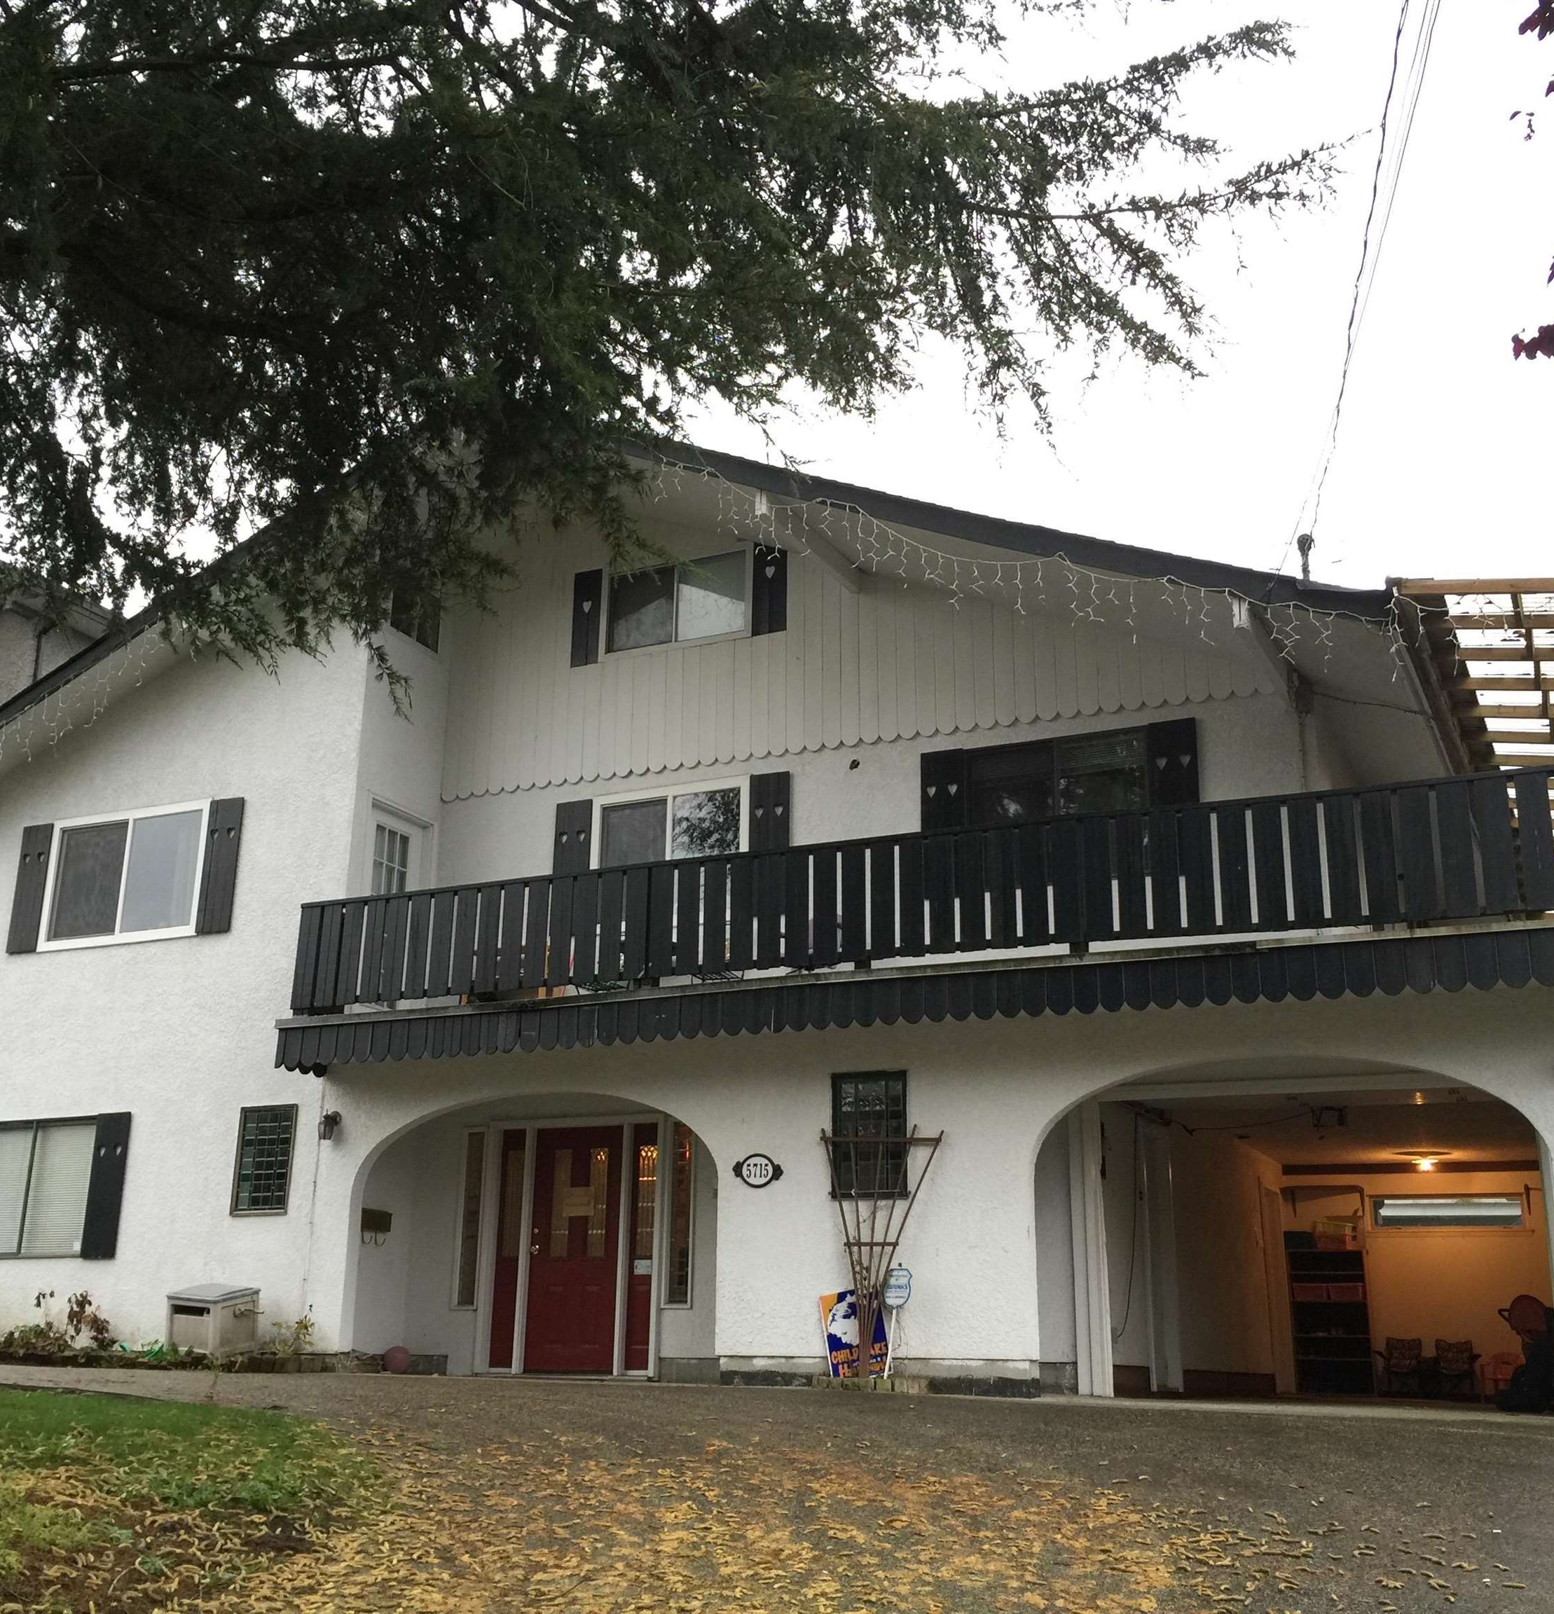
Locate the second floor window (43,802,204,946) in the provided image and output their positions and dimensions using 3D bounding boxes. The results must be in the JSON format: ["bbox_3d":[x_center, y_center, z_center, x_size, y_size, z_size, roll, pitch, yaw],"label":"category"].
[{"bbox_3d":[-6.279,0.680,17.343,2.019,1.287,0.150,-7,-18,26],"label":"second floor window"}]

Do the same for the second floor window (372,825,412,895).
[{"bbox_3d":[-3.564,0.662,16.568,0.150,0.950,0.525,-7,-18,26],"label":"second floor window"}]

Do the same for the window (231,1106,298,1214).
[{"bbox_3d":[-4.453,3.072,15.659,0.647,0.927,0.150,-7,-18,26],"label":"window"}]

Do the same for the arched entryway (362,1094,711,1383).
[{"bbox_3d":[-1.783,3.471,14.625,3.440,2.159,0.878,-7,-18,26],"label":"arched entryway"}]

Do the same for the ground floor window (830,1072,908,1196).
[{"bbox_3d":[0.674,2.394,13.181,0.610,0.909,0.150,-7,-18,26],"label":"ground floor window"}]

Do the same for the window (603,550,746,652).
[{"bbox_3d":[-0.937,-1.892,16.711,1.524,0.843,0.150,-7,-18,26],"label":"window"}]

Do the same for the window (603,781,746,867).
[{"bbox_3d":[-0.948,0.441,16.036,1.516,1.213,0.150,-7,-18,26],"label":"window"}]

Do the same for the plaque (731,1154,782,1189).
[{"bbox_3d":[-0.146,2.719,13.483,0.425,0.266,0.049,-7,-18,26],"label":"plaque"}]

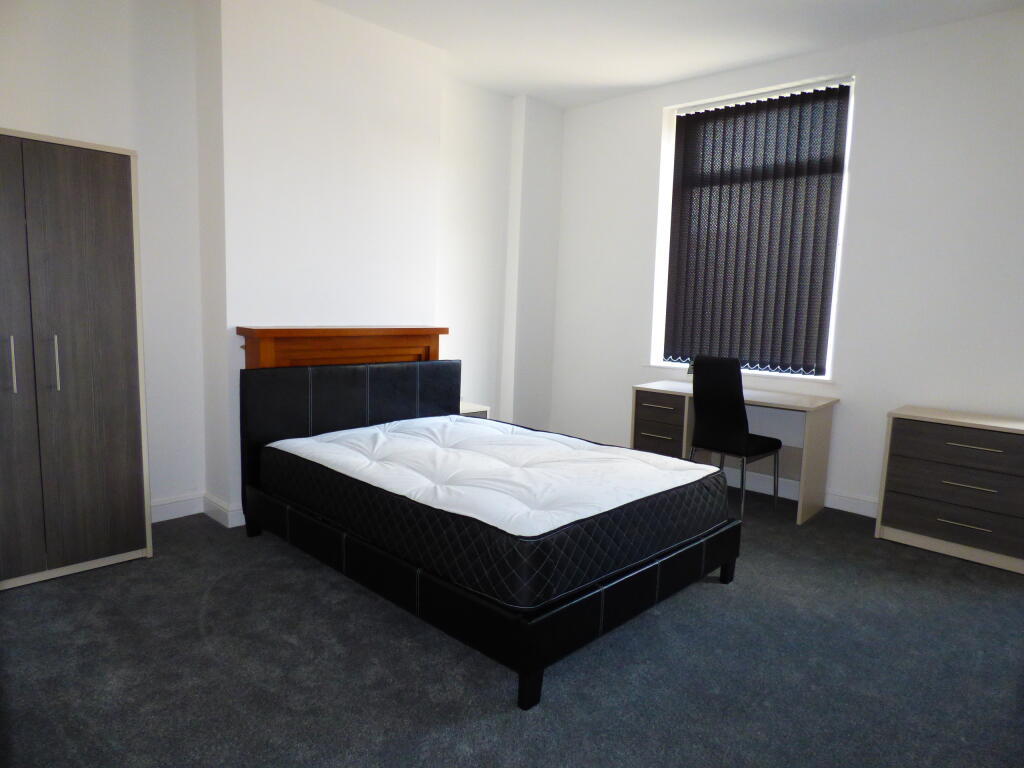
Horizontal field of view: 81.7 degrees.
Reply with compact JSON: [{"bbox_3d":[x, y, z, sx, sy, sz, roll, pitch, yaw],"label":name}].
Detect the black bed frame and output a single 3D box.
[{"bbox_3d":[-0.188,0.428,3.008,2.142,0.904,1.466,8,8,44],"label":"black bed frame"}]

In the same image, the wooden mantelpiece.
[{"bbox_3d":[-1.012,0.206,3.864,0.220,1.120,1.360,8,8,44],"label":"wooden mantelpiece"}]

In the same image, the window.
[{"bbox_3d":[1.751,-1.094,4.428,1.262,1.979,0.080,7,8,44],"label":"window"}]

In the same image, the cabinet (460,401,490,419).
[{"bbox_3d":[-0.462,0.438,4.647,0.390,0.525,0.420,8,8,44],"label":"cabinet"}]

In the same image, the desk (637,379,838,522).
[{"bbox_3d":[1.532,0.433,4.235,0.512,0.732,1.280,-4,8,-44],"label":"desk"}]

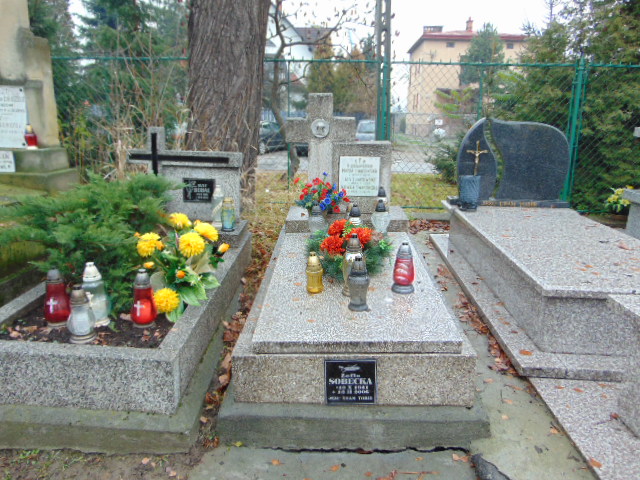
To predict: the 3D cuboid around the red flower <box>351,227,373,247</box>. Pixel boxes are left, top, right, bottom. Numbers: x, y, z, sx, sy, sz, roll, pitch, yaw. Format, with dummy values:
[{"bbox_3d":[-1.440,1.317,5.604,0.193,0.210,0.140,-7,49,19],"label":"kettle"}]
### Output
[{"bbox_3d":[0.247,-0.021,2.750,0.125,0.115,0.120,1,17,1],"label":"red flower"}]

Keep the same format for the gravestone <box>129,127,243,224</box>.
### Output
[{"bbox_3d":[-0.985,-0.489,3.494,0.837,0.719,0.138,1,17,1],"label":"gravestone"}]

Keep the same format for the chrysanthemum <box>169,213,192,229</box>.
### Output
[{"bbox_3d":[-0.709,-0.099,2.350,0.110,0.080,0.100,1,17,1],"label":"chrysanthemum"}]

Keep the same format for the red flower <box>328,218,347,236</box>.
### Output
[{"bbox_3d":[0.107,-0.076,2.830,0.110,0.105,0.110,1,17,1],"label":"red flower"}]

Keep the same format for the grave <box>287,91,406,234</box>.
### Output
[{"bbox_3d":[0.207,-0.575,3.421,0.896,0.985,0.374,1,17,1],"label":"grave"}]

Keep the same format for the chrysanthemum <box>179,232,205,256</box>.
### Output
[{"bbox_3d":[-0.615,0.022,2.230,0.122,0.105,0.112,1,17,1],"label":"chrysanthemum"}]

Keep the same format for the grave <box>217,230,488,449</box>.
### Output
[{"bbox_3d":[0.158,0.420,2.688,1.113,0.453,1.655,1,17,1],"label":"grave"}]

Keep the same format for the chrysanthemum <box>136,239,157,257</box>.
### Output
[{"bbox_3d":[-0.856,0.037,2.280,0.097,0.085,0.090,1,17,1],"label":"chrysanthemum"}]

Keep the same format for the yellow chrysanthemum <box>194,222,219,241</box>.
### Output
[{"bbox_3d":[-0.560,-0.042,2.280,0.108,0.085,0.100,1,17,1],"label":"yellow chrysanthemum"}]

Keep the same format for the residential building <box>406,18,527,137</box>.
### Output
[{"bbox_3d":[13.503,-14.590,42.557,10.000,9.600,10.500,1,17,2],"label":"residential building"}]

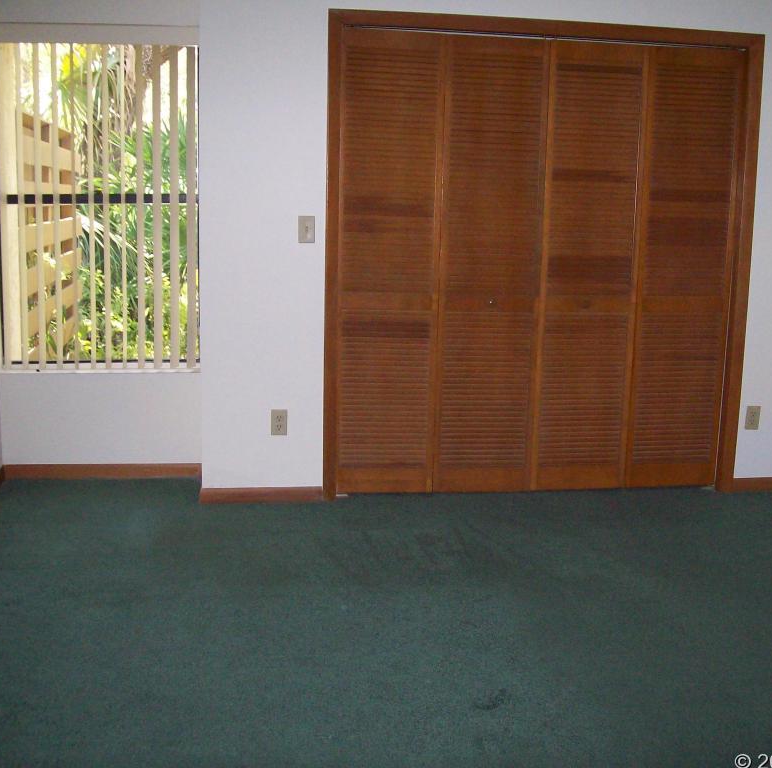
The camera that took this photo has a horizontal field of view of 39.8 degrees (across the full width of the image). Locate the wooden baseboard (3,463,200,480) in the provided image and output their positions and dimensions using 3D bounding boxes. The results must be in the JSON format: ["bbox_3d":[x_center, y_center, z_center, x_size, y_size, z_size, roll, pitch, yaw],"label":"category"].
[{"bbox_3d":[-1.343,0.416,5.067,0.913,0.070,0.016,0,9,-9],"label":"wooden baseboard"}]

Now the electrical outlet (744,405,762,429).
[{"bbox_3d":[1.734,0.162,5.027,0.070,0.115,0.009,0,9,-9],"label":"electrical outlet"}]

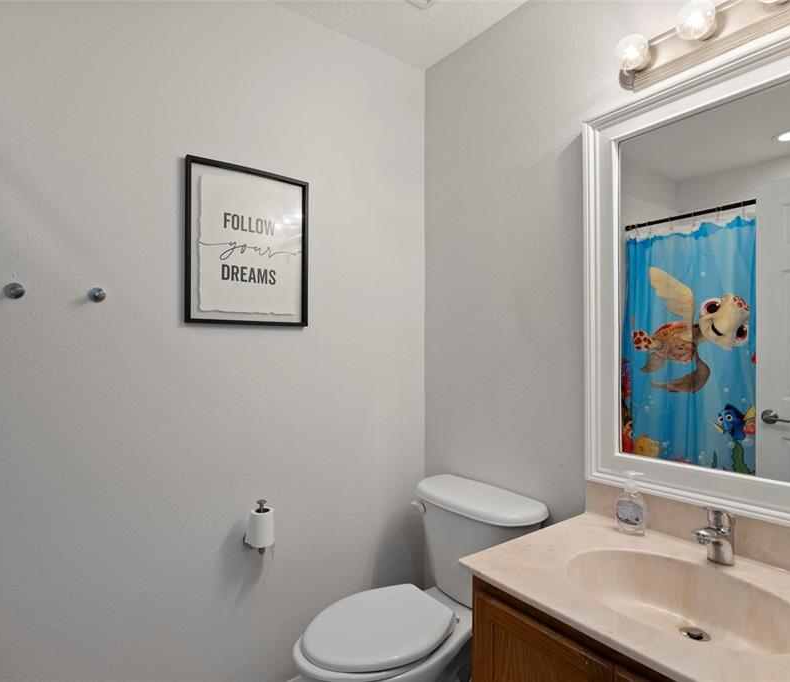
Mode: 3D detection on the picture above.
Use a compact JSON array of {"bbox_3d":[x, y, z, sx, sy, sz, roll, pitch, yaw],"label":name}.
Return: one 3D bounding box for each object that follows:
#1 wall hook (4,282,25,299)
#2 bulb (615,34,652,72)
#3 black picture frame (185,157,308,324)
[{"bbox_3d":[-0.965,-0.127,1.154,0.037,0.037,0.042,1,-1,-36],"label":"wall hook"},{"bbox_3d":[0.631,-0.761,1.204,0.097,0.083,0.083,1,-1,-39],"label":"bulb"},{"bbox_3d":[-0.479,-0.311,1.516,0.403,0.516,0.024,1,-1,-36],"label":"black picture frame"}]

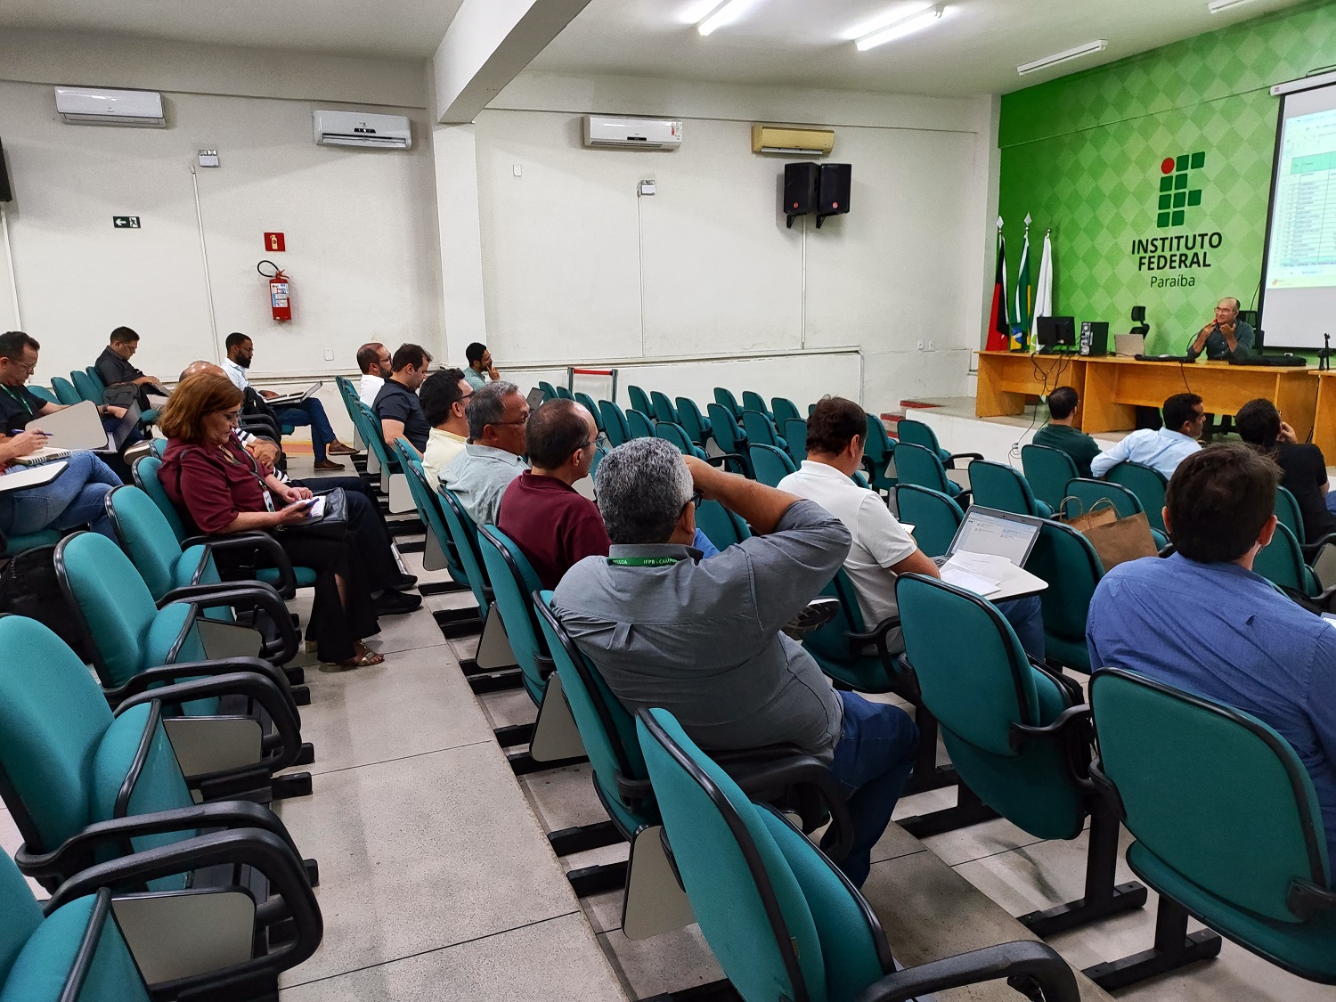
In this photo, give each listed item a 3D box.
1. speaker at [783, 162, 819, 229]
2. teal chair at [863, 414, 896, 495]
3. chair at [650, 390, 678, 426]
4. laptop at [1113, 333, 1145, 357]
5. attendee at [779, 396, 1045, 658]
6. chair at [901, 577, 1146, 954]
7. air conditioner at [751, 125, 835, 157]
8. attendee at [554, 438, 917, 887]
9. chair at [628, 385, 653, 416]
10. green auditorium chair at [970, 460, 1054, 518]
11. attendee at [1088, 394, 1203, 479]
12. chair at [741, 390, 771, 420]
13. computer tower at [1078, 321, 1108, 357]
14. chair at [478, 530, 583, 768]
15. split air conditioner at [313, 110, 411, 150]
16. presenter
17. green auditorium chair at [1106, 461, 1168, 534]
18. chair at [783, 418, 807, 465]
[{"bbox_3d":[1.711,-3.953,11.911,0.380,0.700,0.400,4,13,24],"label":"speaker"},{"bbox_3d":[1.921,-0.329,7.968,0.550,0.870,0.620,-6,13,-21],"label":"teal chair"},{"bbox_3d":[0.144,-0.697,9.832,0.550,0.920,0.650,-6,13,-22],"label":"chair"},{"bbox_3d":[4.900,-1.627,9.758,0.250,0.240,0.355,-6,13,-21],"label":"laptop"},{"bbox_3d":[0.832,0.308,3.248,0.800,1.330,0.600,-3,12,-10],"label":"attendee"},{"bbox_3d":[0.899,0.610,2.483,0.540,0.841,0.610,-6,13,-22],"label":"chair"},{"bbox_3d":[1.640,-4.703,12.112,1.080,0.320,0.240,-6,13,-22],"label":"air conditioner"},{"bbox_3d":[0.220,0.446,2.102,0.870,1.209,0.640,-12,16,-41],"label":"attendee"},{"bbox_3d":[-0.084,-0.813,10.290,0.550,0.870,0.620,-6,13,-21],"label":"chair"},{"bbox_3d":[1.942,0.211,5.035,0.540,0.841,0.610,-6,13,-22],"label":"green auditorium chair"},{"bbox_3d":[3.116,-0.038,5.776,0.780,1.280,0.680,-5,12,-17],"label":"attendee"},{"bbox_3d":[1.104,-0.727,9.862,0.540,0.841,0.610,-6,13,-22],"label":"chair"},{"bbox_3d":[4.453,-1.690,9.673,0.310,0.360,0.150,-7,13,-27],"label":"computer tower"},{"bbox_3d":[-0.228,0.512,2.847,0.570,0.860,0.660,-6,13,-22],"label":"chair"},{"bbox_3d":[-3.320,-4.041,10.134,0.988,0.320,0.230,-6,13,-21],"label":"split air conditioner"},{"bbox_3d":[5.538,-1.321,9.201,0.750,1.330,0.580,-9,14,-34],"label":"presenter"},{"bbox_3d":[2.975,0.217,5.491,0.570,0.860,0.660,-6,13,-22],"label":"green auditorium chair"},{"bbox_3d":[1.247,-0.166,7.101,0.570,0.860,0.660,-6,13,-22],"label":"chair"}]

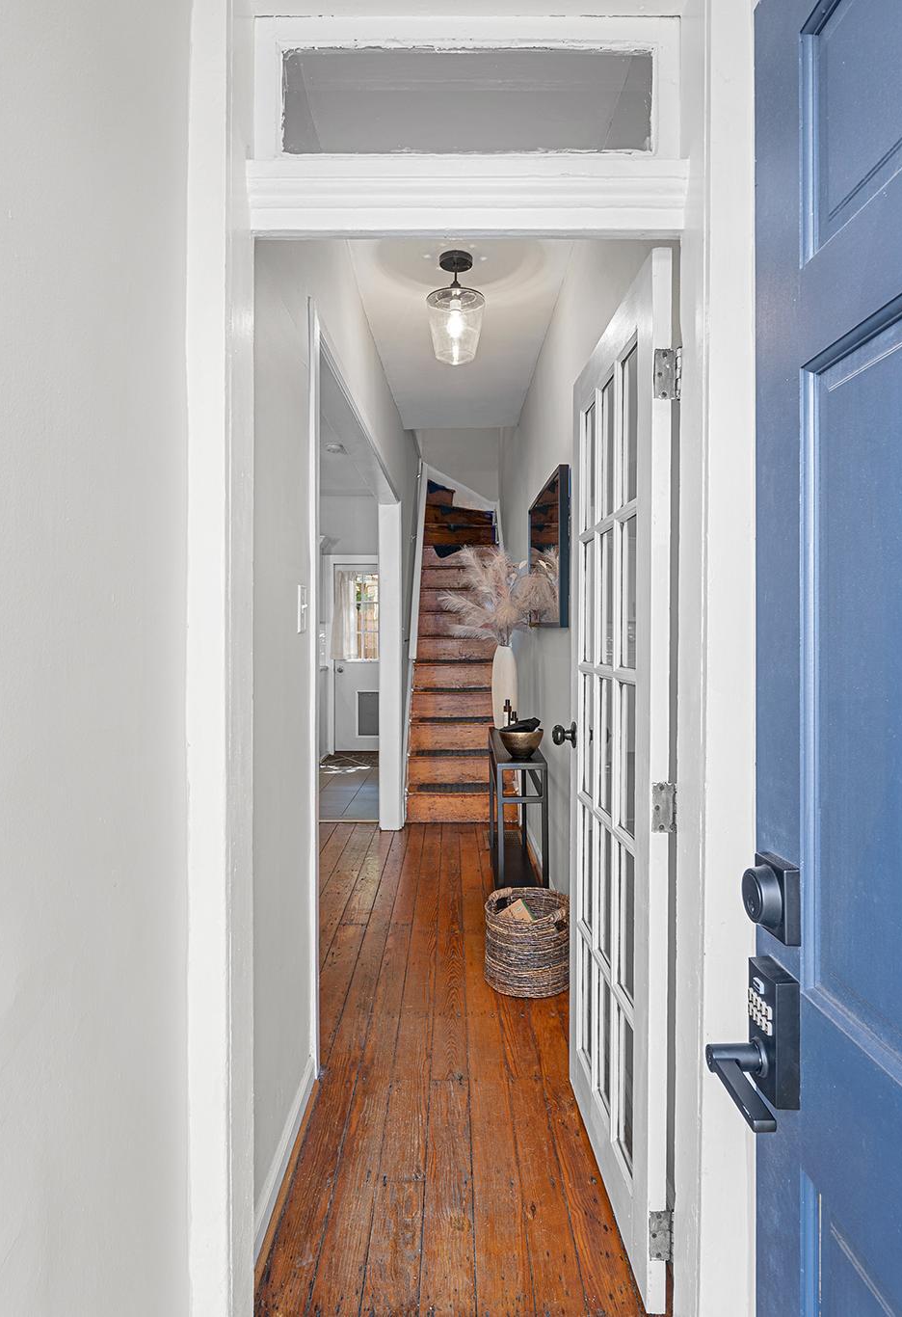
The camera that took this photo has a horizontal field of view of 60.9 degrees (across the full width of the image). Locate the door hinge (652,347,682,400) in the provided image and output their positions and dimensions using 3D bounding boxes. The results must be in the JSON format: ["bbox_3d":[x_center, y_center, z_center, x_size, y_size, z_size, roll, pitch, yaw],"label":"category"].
[{"bbox_3d":[0.412,-0.539,1.452,0.056,0.097,0.018,0,1,2],"label":"door hinge"}]

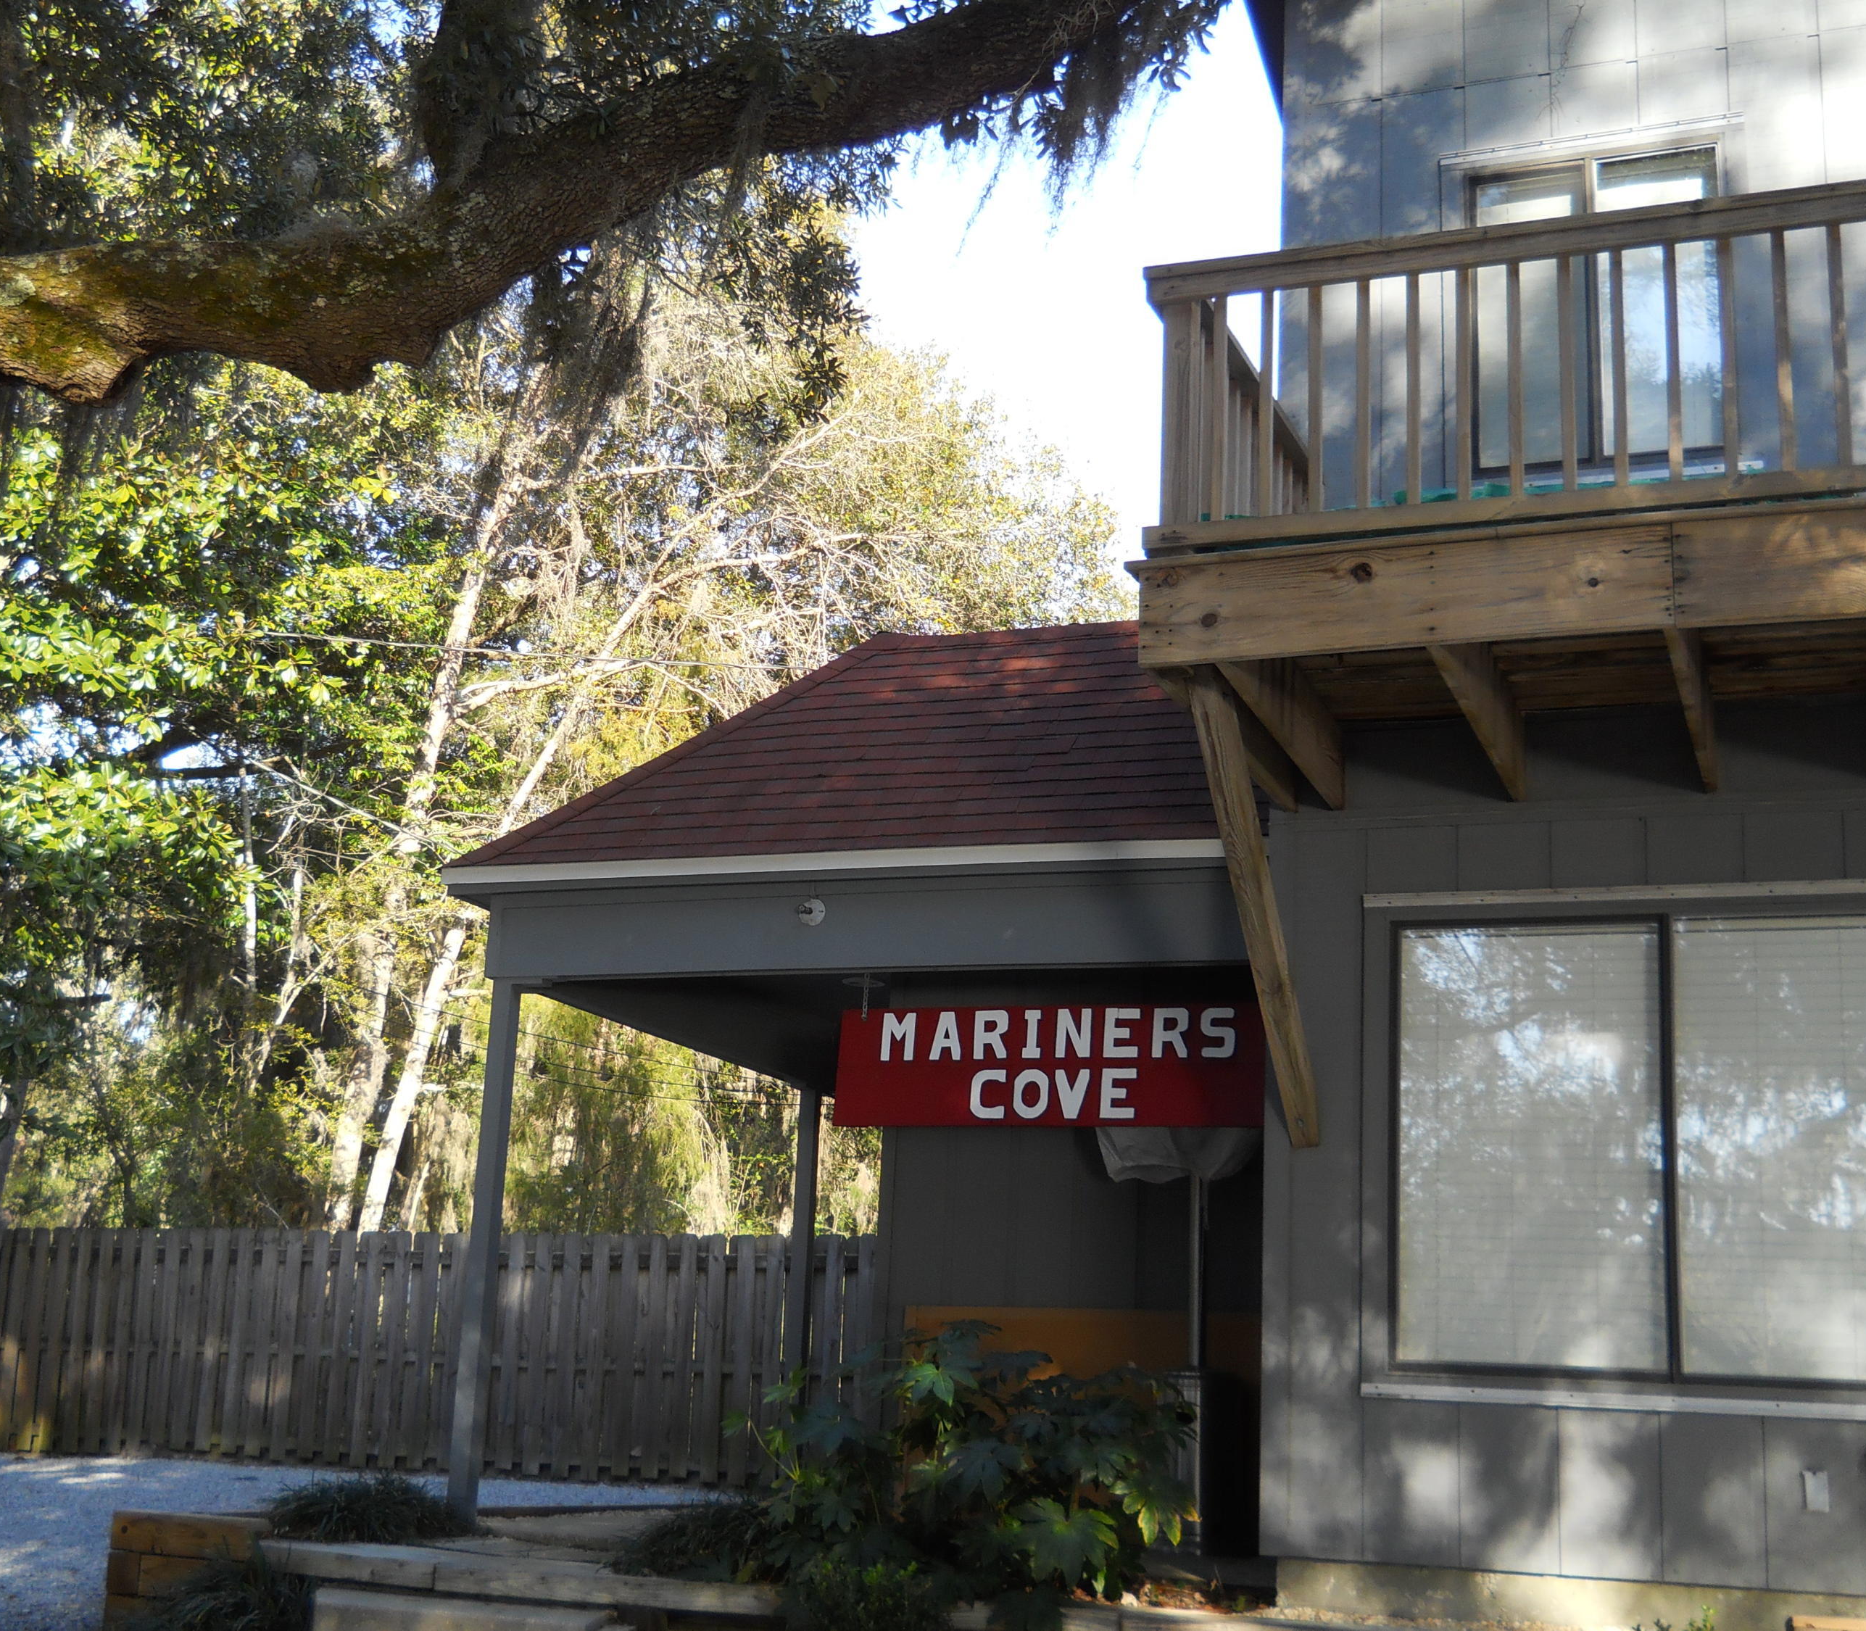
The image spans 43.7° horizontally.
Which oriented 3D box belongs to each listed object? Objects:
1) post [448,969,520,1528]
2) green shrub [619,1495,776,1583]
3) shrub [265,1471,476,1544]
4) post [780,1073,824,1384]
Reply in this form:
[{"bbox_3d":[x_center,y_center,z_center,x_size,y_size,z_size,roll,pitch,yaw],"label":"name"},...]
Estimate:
[{"bbox_3d":[-1.887,1.814,9.779,0.090,2.260,0.090,-3,-15,21],"label":"post"},{"bbox_3d":[-0.797,2.499,8.125,0.680,0.250,0.640,4,-14,-4],"label":"green shrub"},{"bbox_3d":[-2.186,2.676,9.060,0.840,0.220,0.720,6,-14,-12],"label":"shrub"},{"bbox_3d":[-0.731,2.598,12.758,0.090,2.240,0.090,-3,-15,21],"label":"post"}]

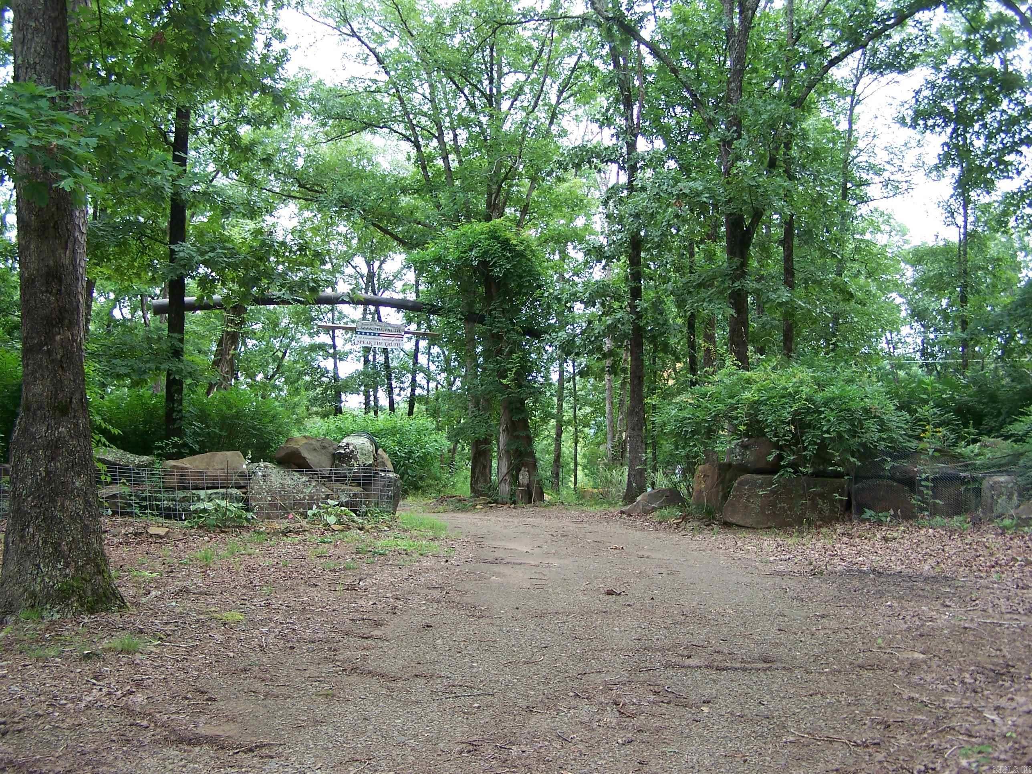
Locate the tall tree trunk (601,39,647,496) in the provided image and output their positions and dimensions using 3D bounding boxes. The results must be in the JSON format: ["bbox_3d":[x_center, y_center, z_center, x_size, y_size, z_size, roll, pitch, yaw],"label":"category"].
[{"bbox_3d":[1.745,-1.915,18.300,0.705,7.619,0.500,0,-1,0],"label":"tall tree trunk"}]

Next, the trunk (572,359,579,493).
[{"bbox_3d":[1.185,0.769,22.500,0.137,2.674,0.130,0,-1,0],"label":"trunk"}]

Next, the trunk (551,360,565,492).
[{"bbox_3d":[0.814,0.759,22.000,0.253,2.568,0.220,0,-1,0],"label":"trunk"}]

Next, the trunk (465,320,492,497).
[{"bbox_3d":[-0.662,0.384,20.000,0.460,3.117,0.400,0,-1,0],"label":"trunk"}]

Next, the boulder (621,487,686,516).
[{"bbox_3d":[2.014,1.684,16.600,0.917,0.408,0.650,0,-1,0],"label":"boulder"}]

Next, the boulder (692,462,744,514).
[{"bbox_3d":[2.835,1.426,15.900,0.724,0.706,0.700,0,-1,0],"label":"boulder"}]

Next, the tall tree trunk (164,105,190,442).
[{"bbox_3d":[-5.177,-1.736,17.300,0.374,5.159,0.300,0,-1,0],"label":"tall tree trunk"}]

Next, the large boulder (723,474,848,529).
[{"bbox_3d":[3.589,1.526,15.100,1.616,0.691,0.950,0,-1,-7],"label":"large boulder"}]

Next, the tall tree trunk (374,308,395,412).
[{"bbox_3d":[-3.585,-0.739,31.000,0.250,2.868,0.240,-9,-1,0],"label":"tall tree trunk"}]

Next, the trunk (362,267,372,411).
[{"bbox_3d":[-4.059,-1.335,31.000,0.272,4.104,0.260,0,-1,0],"label":"trunk"}]

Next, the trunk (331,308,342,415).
[{"bbox_3d":[-4.761,-0.673,30.000,0.304,2.818,0.250,0,-1,0],"label":"trunk"}]

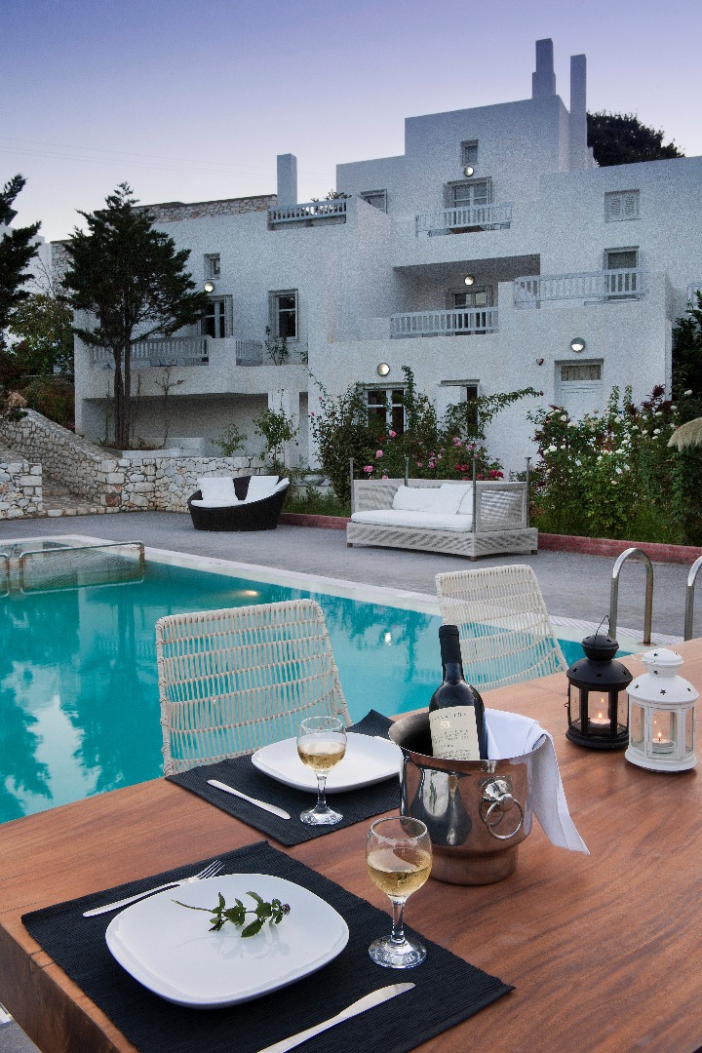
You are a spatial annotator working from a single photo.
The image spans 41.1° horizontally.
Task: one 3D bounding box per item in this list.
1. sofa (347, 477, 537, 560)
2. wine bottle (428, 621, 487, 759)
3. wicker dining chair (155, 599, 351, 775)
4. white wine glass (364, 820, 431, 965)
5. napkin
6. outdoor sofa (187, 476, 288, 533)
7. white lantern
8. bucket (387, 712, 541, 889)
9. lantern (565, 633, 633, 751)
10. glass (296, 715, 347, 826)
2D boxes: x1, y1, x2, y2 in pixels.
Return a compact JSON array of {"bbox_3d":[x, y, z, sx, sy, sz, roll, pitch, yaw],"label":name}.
[{"bbox_3d":[1.075,-0.161,11.270,1.050,0.890,2.060,-5,7,-42],"label":"sofa"},{"bbox_3d":[0.157,0.293,1.328,0.076,0.300,0.076,-9,-5,31],"label":"wine bottle"},{"bbox_3d":[-0.118,0.691,2.492,0.570,0.855,0.600,-4,7,-37],"label":"wicker dining chair"},{"bbox_3d":[0.055,0.425,1.091,0.076,0.149,0.076,0,5,0],"label":"white wine glass"},{"bbox_3d":[0.262,0.358,1.320,0.130,0.185,0.120,3,6,30],"label":"napkin"},{"bbox_3d":[-1.680,-0.377,13.977,1.520,0.810,1.060,4,6,33],"label":"outdoor sofa"},{"bbox_3d":[0.580,0.333,1.739,0.134,0.210,0.134,2,6,20],"label":"white lantern"},{"bbox_3d":[0.165,0.383,1.317,0.222,0.190,0.240,0,5,0],"label":"bucket"},{"bbox_3d":[0.499,0.318,1.867,0.133,0.213,0.133,1,6,14],"label":"lantern"},{"bbox_3d":[-0.046,0.387,1.485,0.079,0.150,0.079,0,5,0],"label":"glass"}]

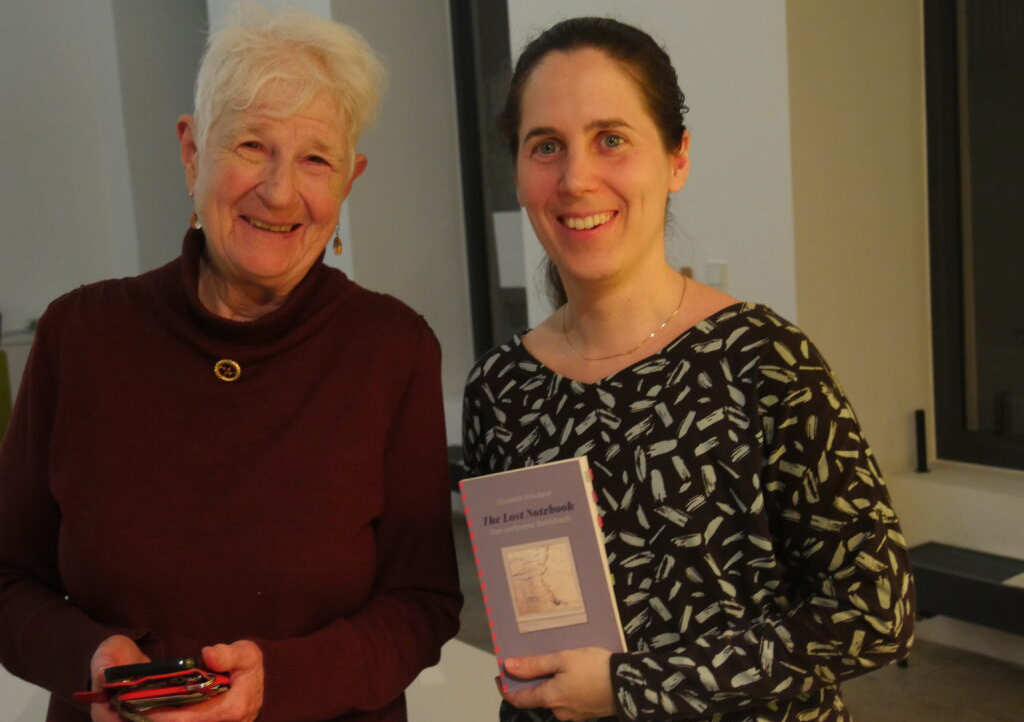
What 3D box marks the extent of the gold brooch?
[{"bbox_3d":[-0.275,0.009,1.370,0.025,0.022,0.006,7,-12,0],"label":"gold brooch"}]

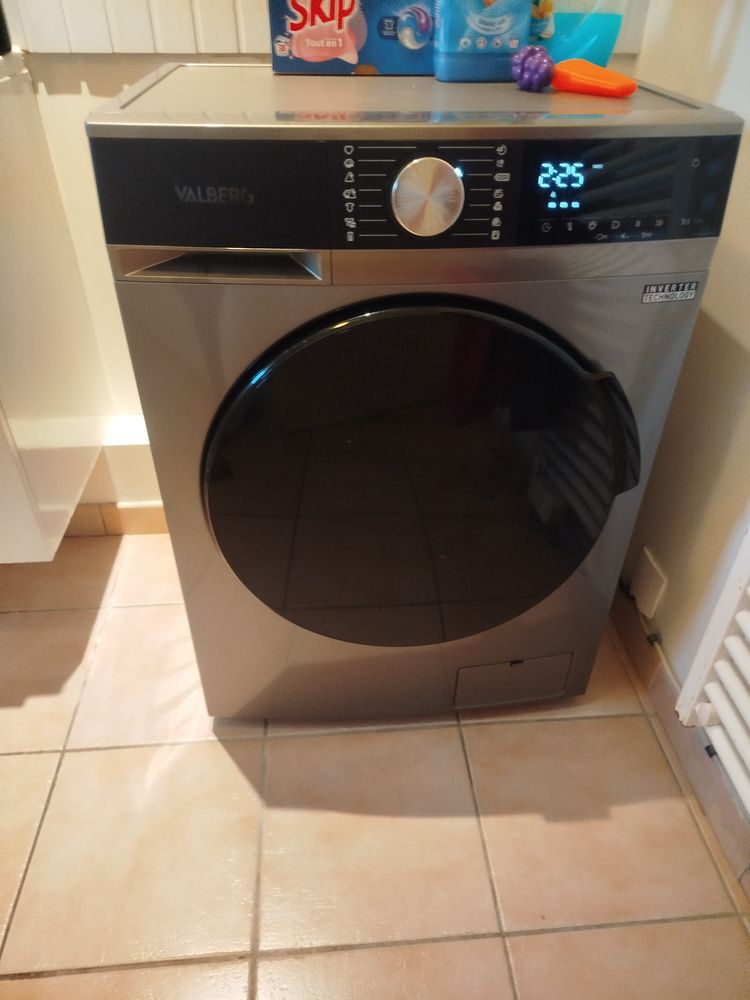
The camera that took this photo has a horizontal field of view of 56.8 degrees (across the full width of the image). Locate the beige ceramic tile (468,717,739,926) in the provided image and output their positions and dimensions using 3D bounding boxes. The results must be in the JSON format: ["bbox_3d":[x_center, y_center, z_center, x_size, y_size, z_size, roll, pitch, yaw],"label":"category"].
[{"bbox_3d":[0.298,0.445,0.993,0.302,0.012,0.302,-2,36,-4],"label":"beige ceramic tile"}]

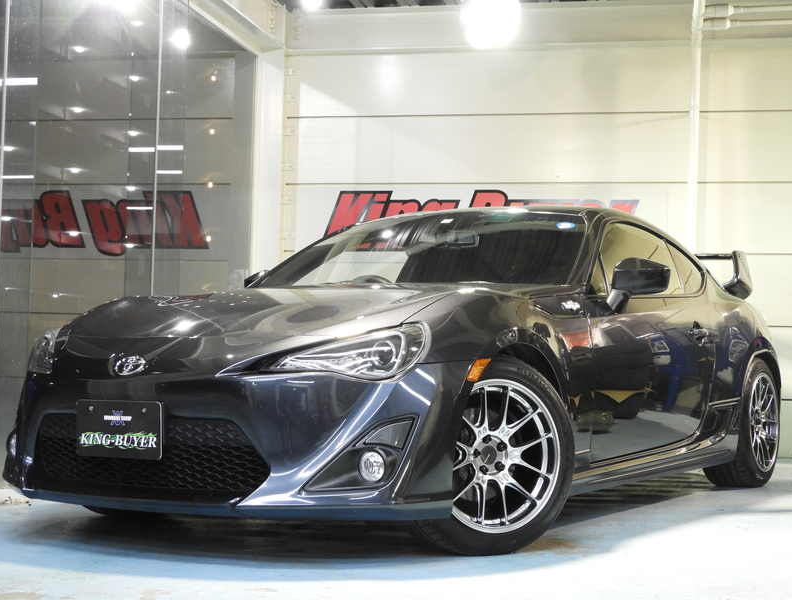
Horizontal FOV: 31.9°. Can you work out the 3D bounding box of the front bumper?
[{"bbox_3d":[-0.664,0.408,4.303,1.740,0.490,0.570,0,-2,31],"label":"front bumper"}]

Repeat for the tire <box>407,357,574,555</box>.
[{"bbox_3d":[0.265,0.486,4.399,0.630,0.630,0.230,2,-2,-32],"label":"tire"}]

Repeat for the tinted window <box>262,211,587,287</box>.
[{"bbox_3d":[0.080,-0.204,5.526,1.380,0.360,0.840,0,-2,31],"label":"tinted window"}]

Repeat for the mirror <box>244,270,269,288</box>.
[{"bbox_3d":[-0.629,-0.047,6.071,0.200,0.180,0.150,0,-2,31],"label":"mirror"}]

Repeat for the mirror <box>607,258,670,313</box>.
[{"bbox_3d":[0.899,-0.055,5.148,0.205,0.190,0.150,0,-2,31],"label":"mirror"}]

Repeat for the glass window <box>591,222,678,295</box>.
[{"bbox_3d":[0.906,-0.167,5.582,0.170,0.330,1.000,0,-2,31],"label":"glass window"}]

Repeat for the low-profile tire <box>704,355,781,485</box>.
[{"bbox_3d":[1.640,0.573,6.582,0.230,0.630,0.630,0,-2,31],"label":"low-profile tire"}]

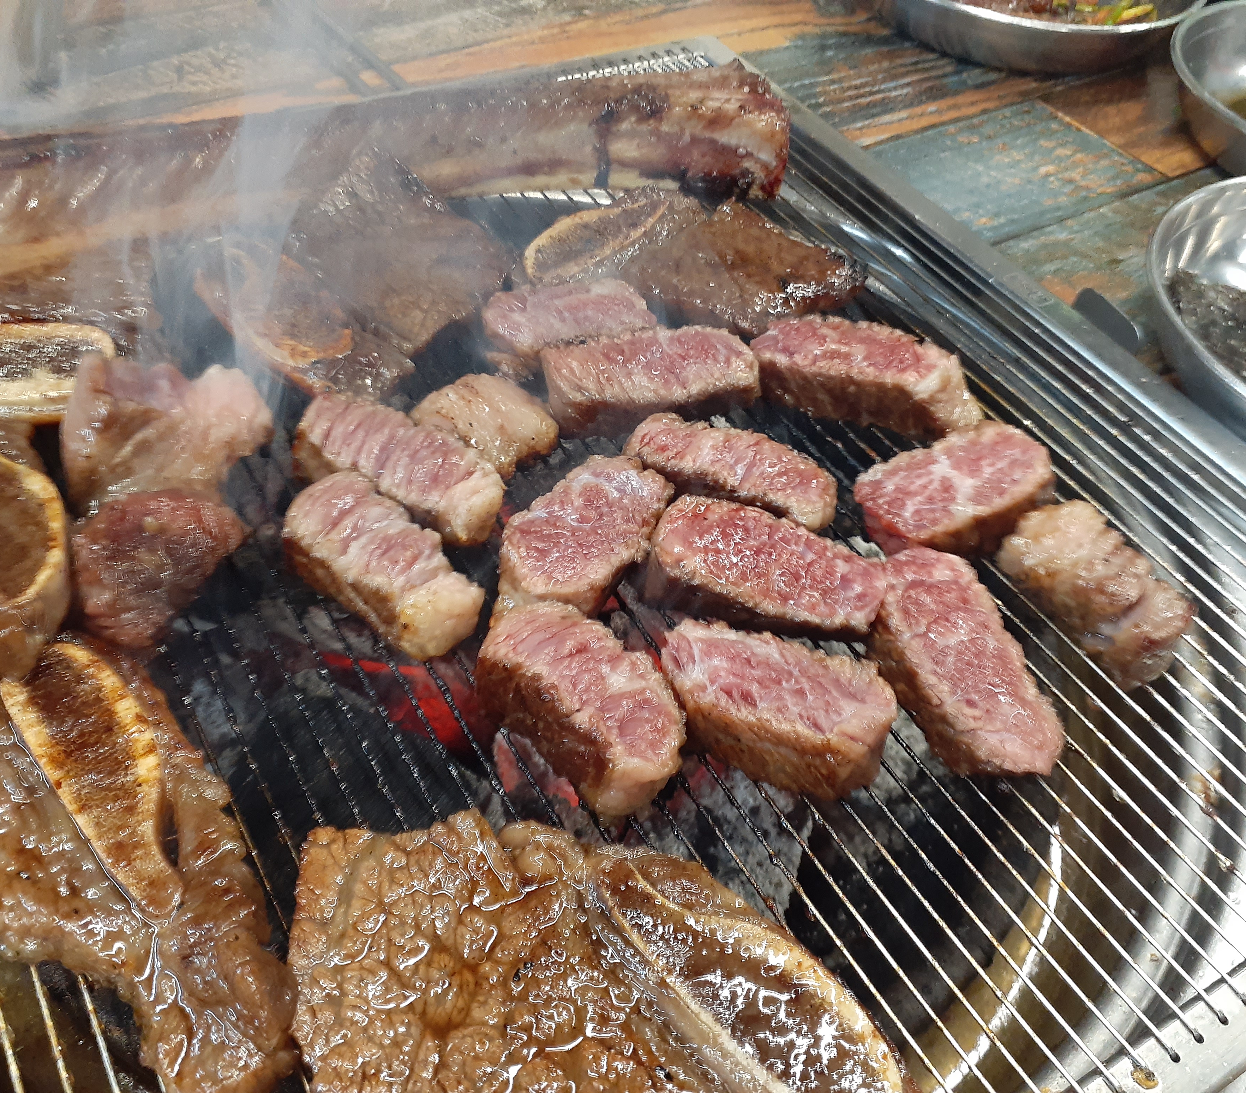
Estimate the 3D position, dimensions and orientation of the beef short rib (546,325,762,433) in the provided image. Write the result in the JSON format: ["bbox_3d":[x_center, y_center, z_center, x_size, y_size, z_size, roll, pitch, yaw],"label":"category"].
[{"bbox_3d":[0.007,-0.044,0.302,0.053,0.015,0.025,-5,50,-10],"label":"beef short rib"}]

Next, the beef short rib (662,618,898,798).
[{"bbox_3d":[0.031,0.033,0.234,0.045,0.022,0.021,16,50,8],"label":"beef short rib"}]

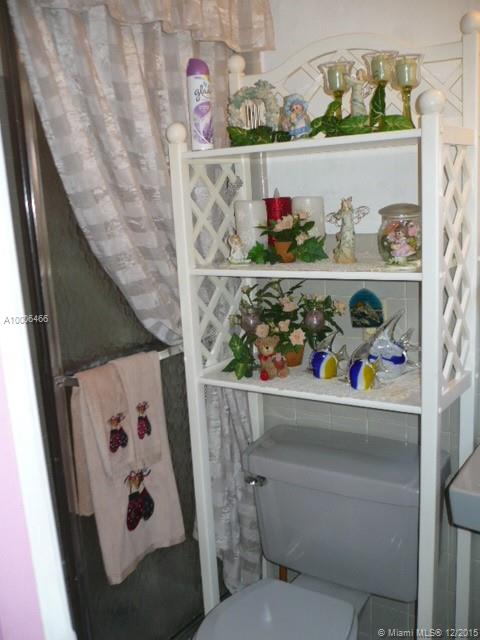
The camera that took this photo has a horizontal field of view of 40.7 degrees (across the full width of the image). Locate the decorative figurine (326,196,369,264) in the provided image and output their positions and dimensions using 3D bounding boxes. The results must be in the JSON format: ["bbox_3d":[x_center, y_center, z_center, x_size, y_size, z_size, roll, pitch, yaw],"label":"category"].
[{"bbox_3d":[0.248,-0.207,1.489,0.095,0.152,0.058,1,12,19],"label":"decorative figurine"}]

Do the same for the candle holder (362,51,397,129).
[{"bbox_3d":[0.285,-0.461,1.312,0.076,0.176,0.076,4,14,33],"label":"candle holder"}]

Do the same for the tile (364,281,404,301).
[{"bbox_3d":[0.364,-0.105,1.624,0.108,0.108,0.010,4,14,33],"label":"tile"}]

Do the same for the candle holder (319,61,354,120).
[{"bbox_3d":[0.209,-0.468,1.400,0.076,0.162,0.076,4,13,34],"label":"candle holder"}]

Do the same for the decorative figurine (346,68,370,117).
[{"bbox_3d":[0.262,-0.472,1.417,0.068,0.158,0.050,1,12,22],"label":"decorative figurine"}]

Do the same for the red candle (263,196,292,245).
[{"bbox_3d":[0.098,-0.234,1.653,0.073,0.148,0.073,-3,11,4],"label":"red candle"}]

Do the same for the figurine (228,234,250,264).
[{"bbox_3d":[0.000,-0.172,1.574,0.054,0.068,0.045,-3,11,3],"label":"figurine"}]

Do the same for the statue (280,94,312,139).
[{"bbox_3d":[0.124,-0.434,1.398,0.064,0.106,0.050,4,13,34],"label":"statue"}]

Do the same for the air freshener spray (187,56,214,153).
[{"bbox_3d":[-0.090,-0.485,1.477,0.053,0.203,0.053,-3,11,1],"label":"air freshener spray"}]

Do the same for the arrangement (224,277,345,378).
[{"bbox_3d":[0.112,0.016,1.623,0.250,0.225,0.175,4,13,34],"label":"arrangement"}]

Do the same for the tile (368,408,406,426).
[{"bbox_3d":[0.383,0.216,1.688,0.108,0.108,0.010,4,14,33],"label":"tile"}]

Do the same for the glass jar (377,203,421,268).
[{"bbox_3d":[0.343,-0.185,1.381,0.096,0.139,0.096,-3,11,1],"label":"glass jar"}]

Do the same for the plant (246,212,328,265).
[{"bbox_3d":[0.114,-0.201,1.552,0.170,0.130,0.110,4,13,34],"label":"plant"}]

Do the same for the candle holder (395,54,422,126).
[{"bbox_3d":[0.345,-0.461,1.333,0.069,0.159,0.069,4,13,34],"label":"candle holder"}]

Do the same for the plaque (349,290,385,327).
[{"bbox_3d":[0.320,-0.029,1.630,0.092,0.100,0.015,4,13,34],"label":"plaque"}]

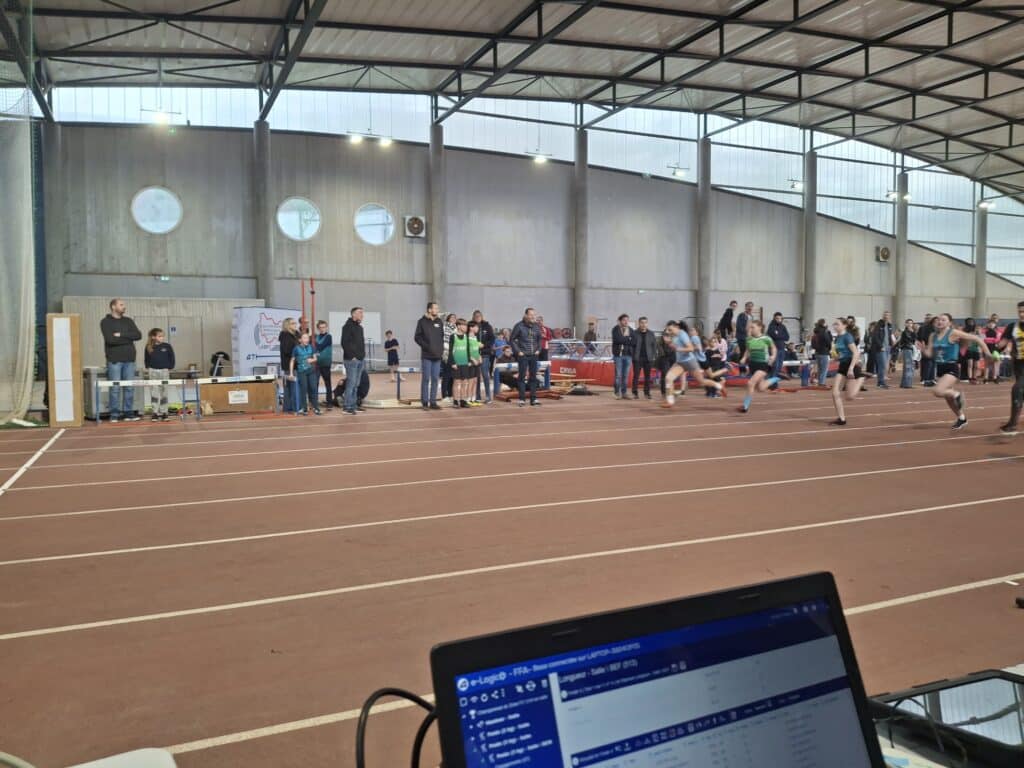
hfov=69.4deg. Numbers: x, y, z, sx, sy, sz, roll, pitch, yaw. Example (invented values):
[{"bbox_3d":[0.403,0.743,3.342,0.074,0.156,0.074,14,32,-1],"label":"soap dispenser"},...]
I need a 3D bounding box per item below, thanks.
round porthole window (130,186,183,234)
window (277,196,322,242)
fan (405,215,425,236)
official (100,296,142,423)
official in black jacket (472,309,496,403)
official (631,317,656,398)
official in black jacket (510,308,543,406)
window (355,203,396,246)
[{"bbox_3d":[-11.982,-5.848,24.926,1.600,1.600,0.150,-2,4,-24],"label":"round porthole window"},{"bbox_3d":[-7.705,-5.965,26.814,1.600,1.600,0.150,-2,4,-24],"label":"window"},{"bbox_3d":[-3.720,-6.059,28.356,0.790,0.810,0.360,-2,4,-24],"label":"fan"},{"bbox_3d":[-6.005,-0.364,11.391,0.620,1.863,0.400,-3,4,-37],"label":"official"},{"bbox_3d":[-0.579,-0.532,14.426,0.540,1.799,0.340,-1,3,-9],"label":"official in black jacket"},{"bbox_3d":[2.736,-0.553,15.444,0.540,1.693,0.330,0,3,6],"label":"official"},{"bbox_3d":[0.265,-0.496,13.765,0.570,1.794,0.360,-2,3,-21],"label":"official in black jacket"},{"bbox_3d":[-5.192,-6.023,27.925,1.600,1.600,0.150,-2,4,-24],"label":"window"}]

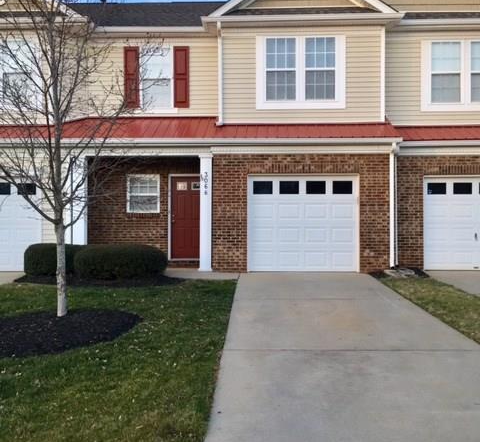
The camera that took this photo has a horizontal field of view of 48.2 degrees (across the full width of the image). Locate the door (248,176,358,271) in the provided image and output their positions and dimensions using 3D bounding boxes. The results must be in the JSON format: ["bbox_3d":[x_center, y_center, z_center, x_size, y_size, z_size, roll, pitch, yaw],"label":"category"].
[{"bbox_3d":[1.410,0.055,12.000,2.470,2.140,0.090,0,1,3],"label":"door"}]

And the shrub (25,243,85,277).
[{"bbox_3d":[-3.960,0.810,11.750,1.450,0.680,1.100,0,1,3],"label":"shrub"}]

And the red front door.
[{"bbox_3d":[-1.240,-0.085,13.270,0.950,2.060,0.080,0,1,3],"label":"red front door"}]

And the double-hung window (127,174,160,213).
[{"bbox_3d":[-2.390,-0.670,13.320,0.830,0.970,0.100,0,1,3],"label":"double-hung window"}]

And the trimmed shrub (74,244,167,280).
[{"bbox_3d":[-2.500,0.820,11.250,1.930,0.700,1.150,0,1,3],"label":"trimmed shrub"}]

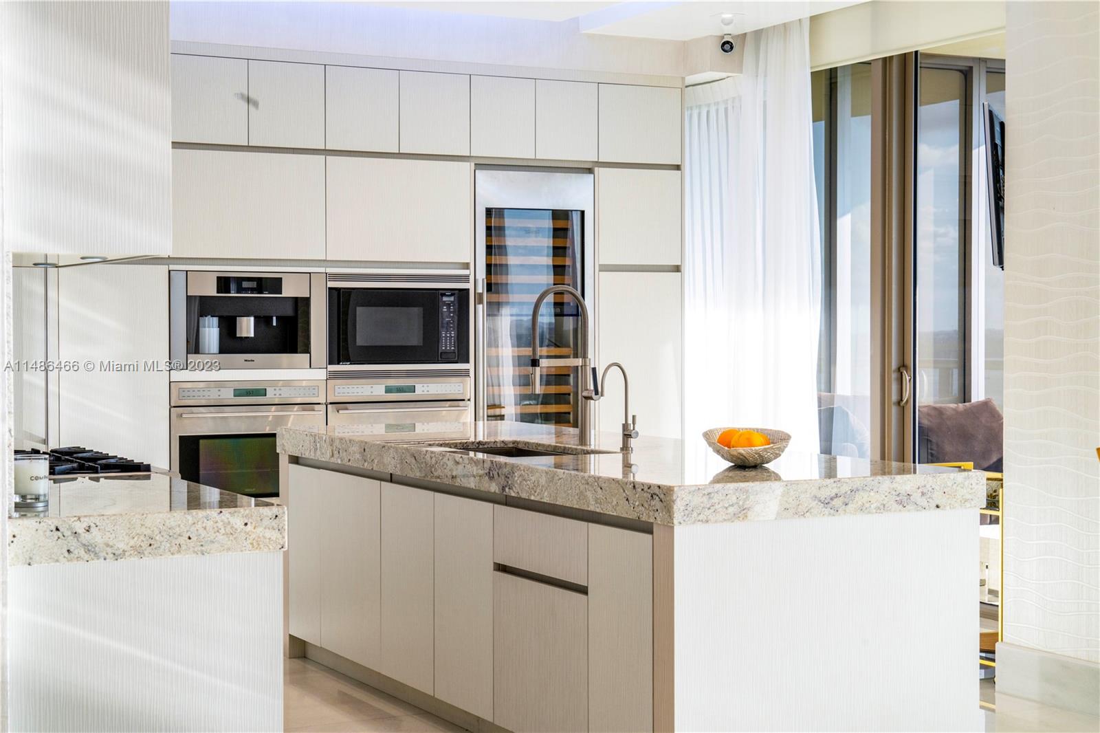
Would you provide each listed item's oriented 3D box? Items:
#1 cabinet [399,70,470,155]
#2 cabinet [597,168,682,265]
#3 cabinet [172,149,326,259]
[{"bbox_3d":[-0.701,-1.274,8.700,0.380,0.408,0.600,-1,2,-25],"label":"cabinet"},{"bbox_3d":[0.374,-0.801,9.205,0.505,0.509,0.520,-1,1,-25],"label":"cabinet"},{"bbox_3d":[-1.565,-0.776,8.304,0.761,0.502,0.600,-1,2,-25],"label":"cabinet"}]

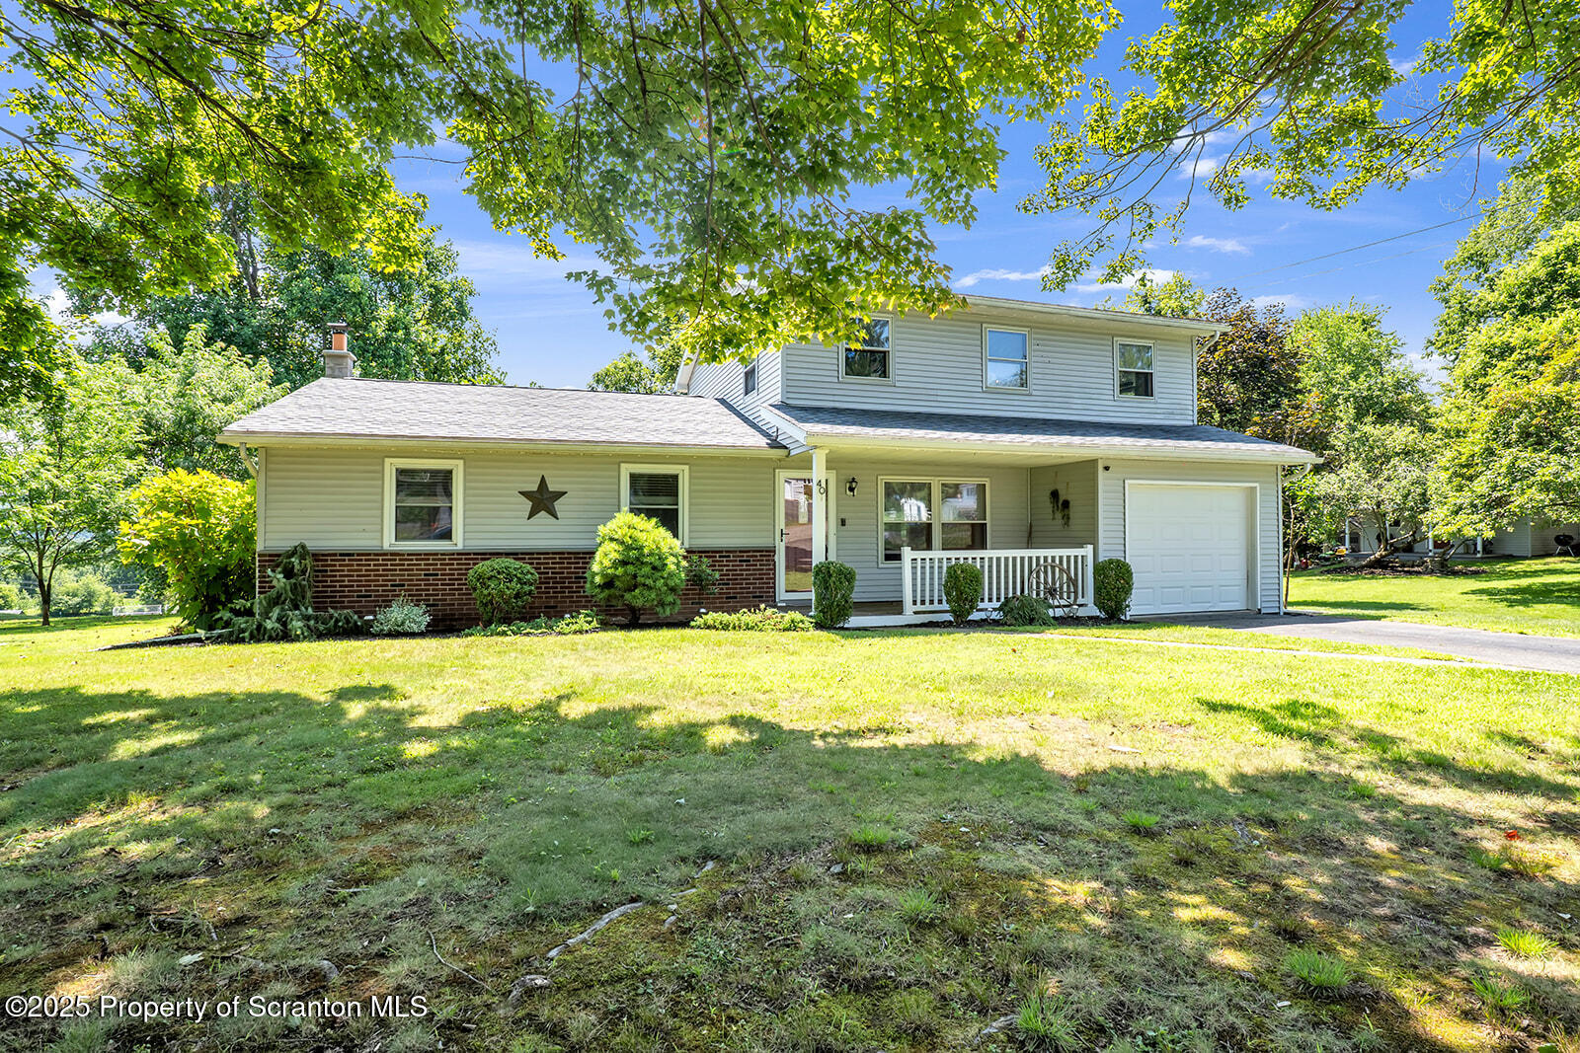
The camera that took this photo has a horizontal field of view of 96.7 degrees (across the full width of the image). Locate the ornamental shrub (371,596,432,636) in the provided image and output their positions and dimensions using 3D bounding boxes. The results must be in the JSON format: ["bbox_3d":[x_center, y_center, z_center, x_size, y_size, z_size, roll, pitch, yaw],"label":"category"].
[{"bbox_3d":[-4.980,1.140,9.000,0.700,0.520,0.660,0,0,-18],"label":"ornamental shrub"}]

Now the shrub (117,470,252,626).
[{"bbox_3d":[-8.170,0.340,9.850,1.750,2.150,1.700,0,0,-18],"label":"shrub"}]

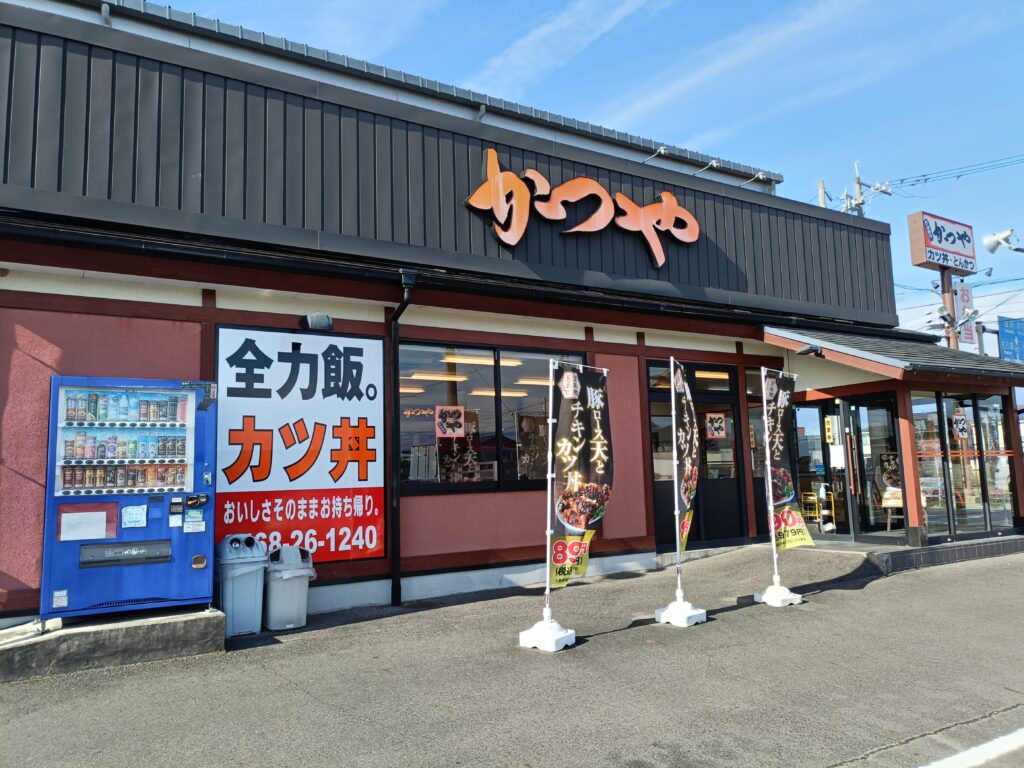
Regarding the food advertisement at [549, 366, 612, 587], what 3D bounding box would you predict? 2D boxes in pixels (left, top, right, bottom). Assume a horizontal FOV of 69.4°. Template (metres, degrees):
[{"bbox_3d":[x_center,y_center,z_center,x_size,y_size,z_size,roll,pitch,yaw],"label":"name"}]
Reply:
[{"bbox_3d":[0.566,0.751,6.217,0.590,1.790,0.180,4,-9,-37],"label":"food advertisement"}]

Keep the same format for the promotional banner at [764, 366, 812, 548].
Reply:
[{"bbox_3d":[2.858,0.793,7.721,0.630,1.852,0.120,3,-8,-38],"label":"promotional banner"}]

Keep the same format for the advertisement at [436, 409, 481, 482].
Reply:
[{"bbox_3d":[-0.594,0.679,8.268,0.552,0.834,0.030,2,-8,-31],"label":"advertisement"}]

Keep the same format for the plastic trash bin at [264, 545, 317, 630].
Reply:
[{"bbox_3d":[-2.122,1.903,6.964,0.430,0.730,0.360,2,-8,-32],"label":"plastic trash bin"}]

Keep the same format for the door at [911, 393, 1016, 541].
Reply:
[{"bbox_3d":[6.536,1.132,10.648,2.520,2.000,0.100,2,-8,-32],"label":"door"}]

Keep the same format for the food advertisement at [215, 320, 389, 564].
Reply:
[{"bbox_3d":[-2.054,0.628,7.364,1.680,2.277,0.060,2,-8,-31],"label":"food advertisement"}]

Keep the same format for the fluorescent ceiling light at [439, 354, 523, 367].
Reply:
[{"bbox_3d":[-0.420,-0.349,10.650,1.250,0.090,0.210,2,-8,-32],"label":"fluorescent ceiling light"}]

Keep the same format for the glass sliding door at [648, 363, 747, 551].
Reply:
[{"bbox_3d":[2.647,0.974,10.455,1.781,2.513,0.100,2,-8,-32],"label":"glass sliding door"}]

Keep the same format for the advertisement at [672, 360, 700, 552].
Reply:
[{"bbox_3d":[1.624,0.685,7.024,0.140,1.742,0.600,-5,-7,27],"label":"advertisement"}]

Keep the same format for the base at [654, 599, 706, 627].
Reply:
[{"bbox_3d":[1.482,1.996,6.511,0.340,0.190,0.340,5,-9,-44],"label":"base"}]

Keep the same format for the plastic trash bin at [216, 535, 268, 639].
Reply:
[{"bbox_3d":[-2.397,1.770,6.582,0.400,0.860,0.380,2,-8,-31],"label":"plastic trash bin"}]

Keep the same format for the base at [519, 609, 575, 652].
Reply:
[{"bbox_3d":[0.283,1.929,5.878,0.325,0.286,0.325,-7,-8,37],"label":"base"}]

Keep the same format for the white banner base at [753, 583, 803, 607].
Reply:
[{"bbox_3d":[2.596,2.050,7.243,0.340,0.190,0.340,3,-8,-35],"label":"white banner base"}]

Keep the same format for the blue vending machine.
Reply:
[{"bbox_3d":[-3.094,0.897,6.000,1.153,1.790,0.730,2,-8,-31],"label":"blue vending machine"}]

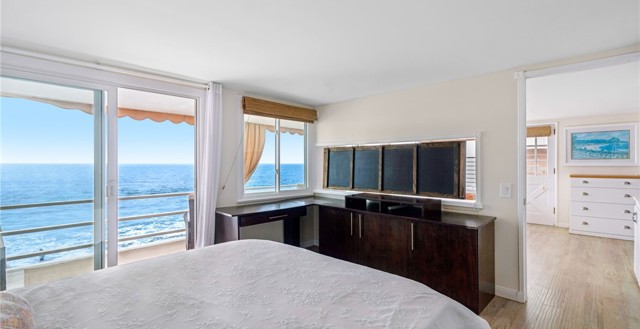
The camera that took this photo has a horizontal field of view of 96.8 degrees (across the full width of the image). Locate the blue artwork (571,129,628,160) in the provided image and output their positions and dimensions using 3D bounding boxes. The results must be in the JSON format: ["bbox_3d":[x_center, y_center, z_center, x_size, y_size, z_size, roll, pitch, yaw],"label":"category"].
[{"bbox_3d":[5.144,-0.350,5.225,0.778,0.539,0.035,0,0,43],"label":"blue artwork"}]

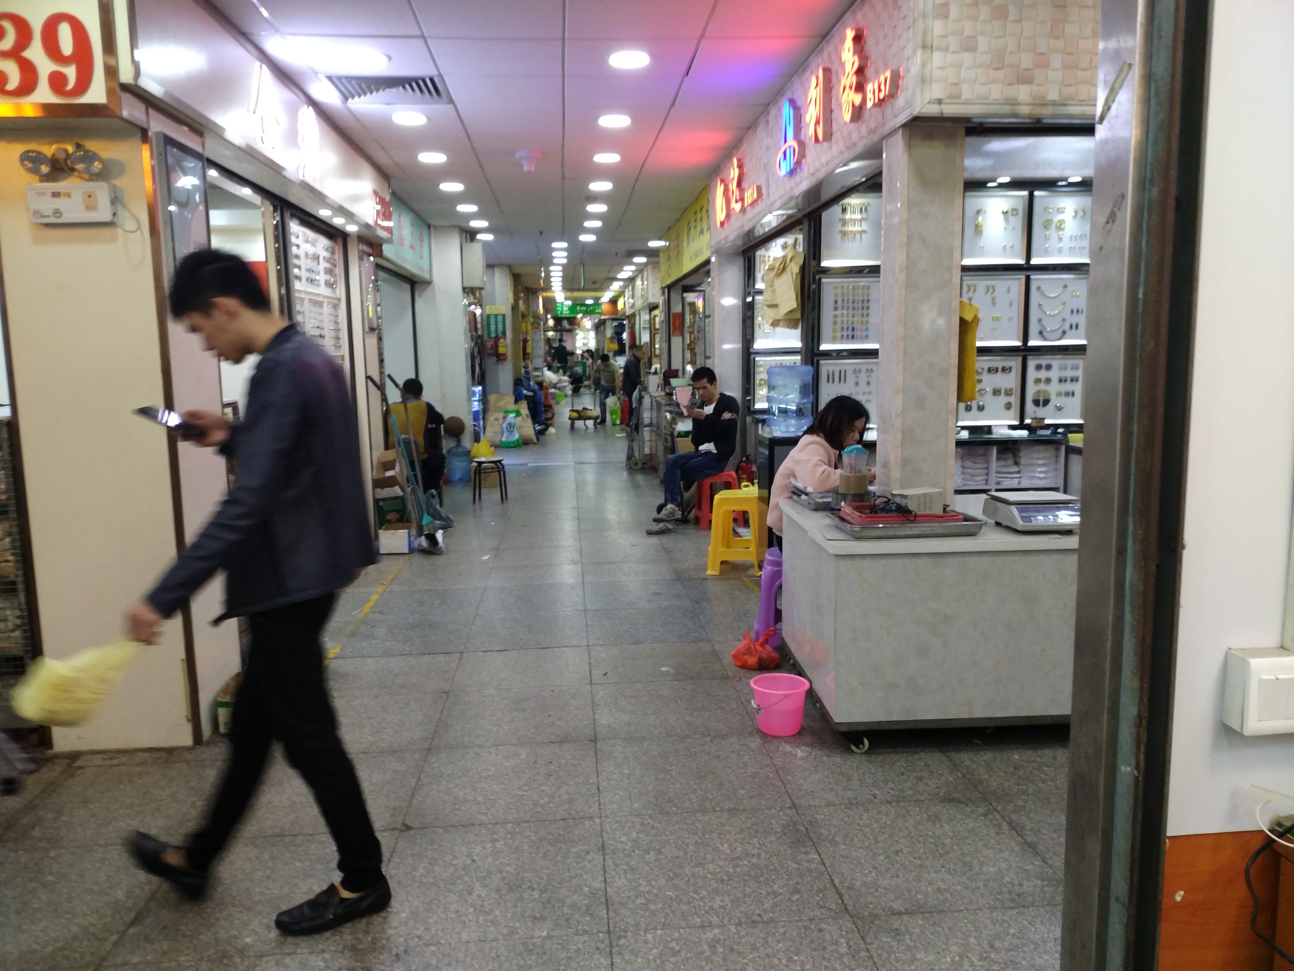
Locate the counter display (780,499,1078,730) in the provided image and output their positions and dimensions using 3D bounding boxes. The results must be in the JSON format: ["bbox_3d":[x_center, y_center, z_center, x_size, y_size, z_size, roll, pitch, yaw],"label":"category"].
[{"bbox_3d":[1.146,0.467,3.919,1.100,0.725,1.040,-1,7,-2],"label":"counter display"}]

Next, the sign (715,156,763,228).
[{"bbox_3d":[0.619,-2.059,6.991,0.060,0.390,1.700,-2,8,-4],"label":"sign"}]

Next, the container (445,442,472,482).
[{"bbox_3d":[-2.161,-0.291,11.538,0.273,0.475,0.273,-2,7,-4],"label":"container"}]

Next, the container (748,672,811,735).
[{"bbox_3d":[0.493,0.810,3.712,0.210,0.185,0.210,-2,7,-4],"label":"container"}]

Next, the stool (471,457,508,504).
[{"bbox_3d":[-1.479,-0.053,9.489,0.310,0.420,0.310,-2,8,-4],"label":"stool"}]

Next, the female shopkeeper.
[{"bbox_3d":[0.861,0.158,4.873,0.600,1.170,0.460,2,8,23],"label":"female shopkeeper"}]

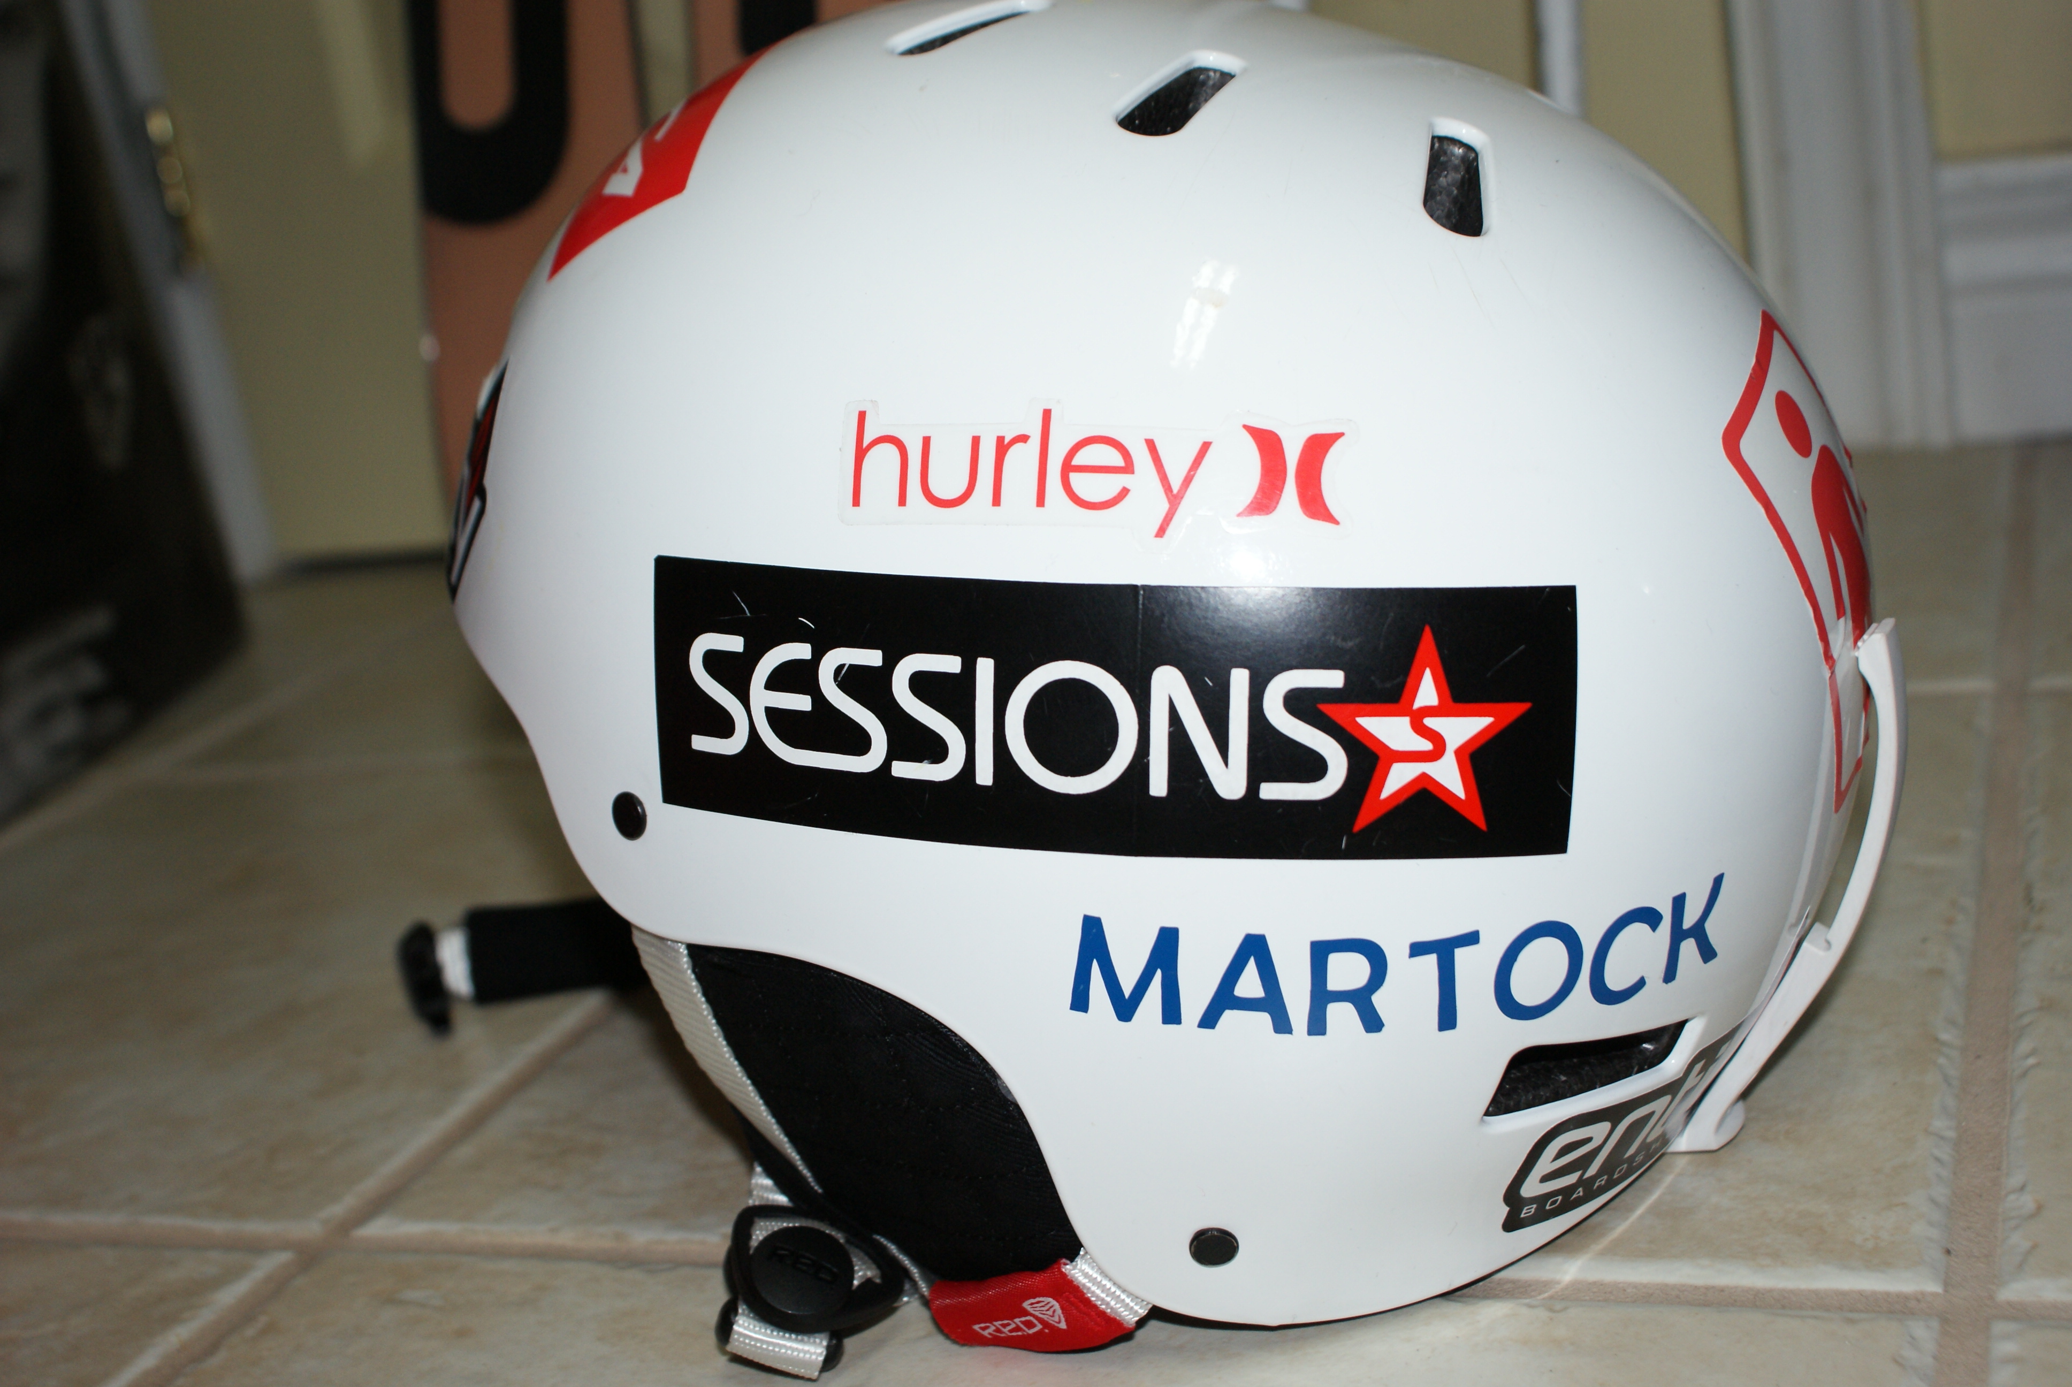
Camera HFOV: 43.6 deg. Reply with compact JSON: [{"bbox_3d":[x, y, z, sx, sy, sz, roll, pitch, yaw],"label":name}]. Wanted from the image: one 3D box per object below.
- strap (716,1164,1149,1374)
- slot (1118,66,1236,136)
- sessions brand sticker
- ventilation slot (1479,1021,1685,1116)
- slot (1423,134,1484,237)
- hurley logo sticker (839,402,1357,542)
[{"bbox_3d":[-0.018,0.099,0.447,0.070,0.035,0.030,-3,17,23],"label":"strap"},{"bbox_3d":[0.025,-0.096,0.434,0.011,0.011,0.025,31,58,25],"label":"slot"},{"bbox_3d":[0.009,0.003,0.418,0.154,0.047,0.021,4,13,11],"label":"sessions brand sticker"},{"bbox_3d":[0.091,0.062,0.445,0.040,0.015,0.013,-8,28,-23],"label":"ventilation slot"},{"bbox_3d":[0.068,-0.082,0.430,0.011,0.011,0.025,16,52,-8],"label":"slot"},{"bbox_3d":[0.008,-0.035,0.408,0.085,0.021,0.007,4,-7,12],"label":"hurley logo sticker"}]

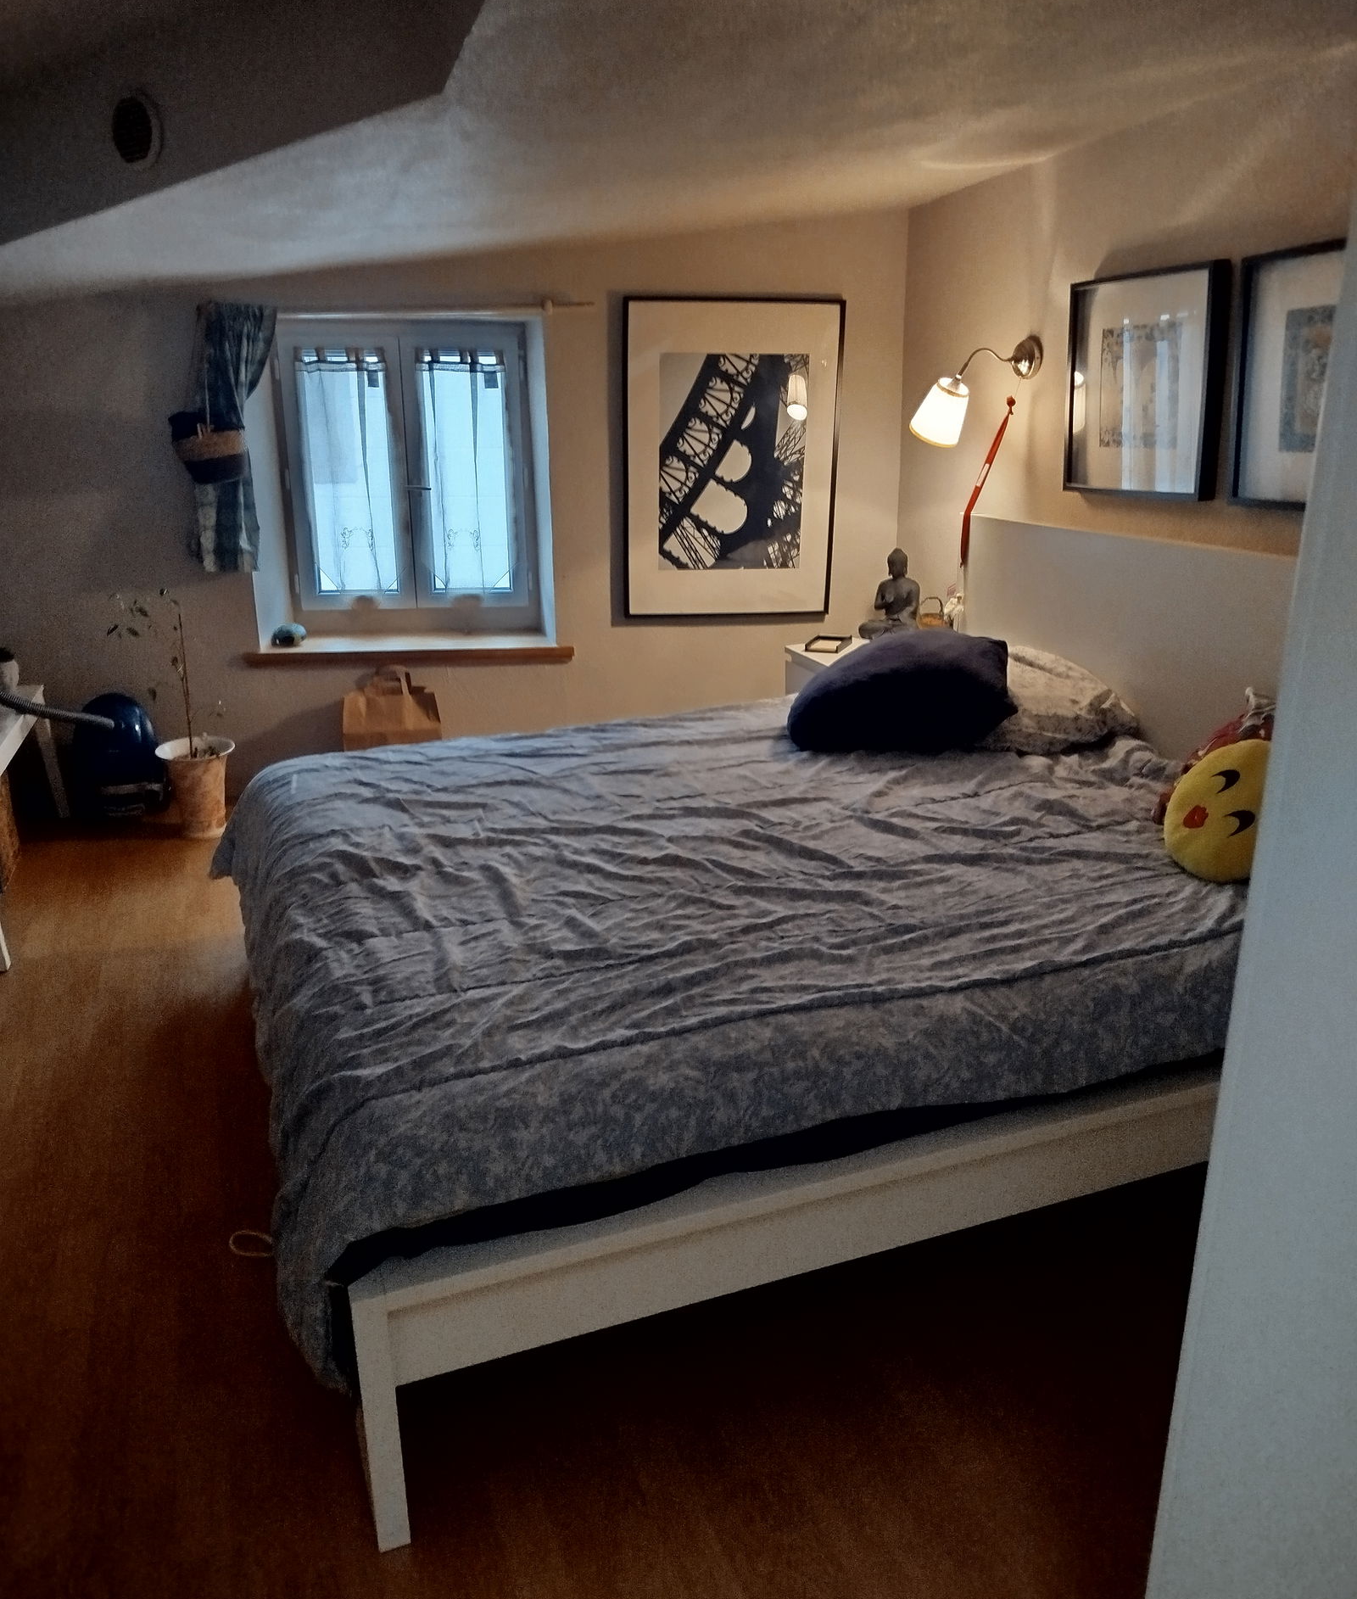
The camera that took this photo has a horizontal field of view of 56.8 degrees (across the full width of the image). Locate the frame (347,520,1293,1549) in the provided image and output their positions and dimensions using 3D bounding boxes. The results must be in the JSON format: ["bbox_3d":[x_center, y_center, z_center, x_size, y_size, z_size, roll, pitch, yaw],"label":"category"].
[{"bbox_3d":[0.247,0.048,2.611,2.090,1.000,1.960,-8,19,-20],"label":"frame"}]

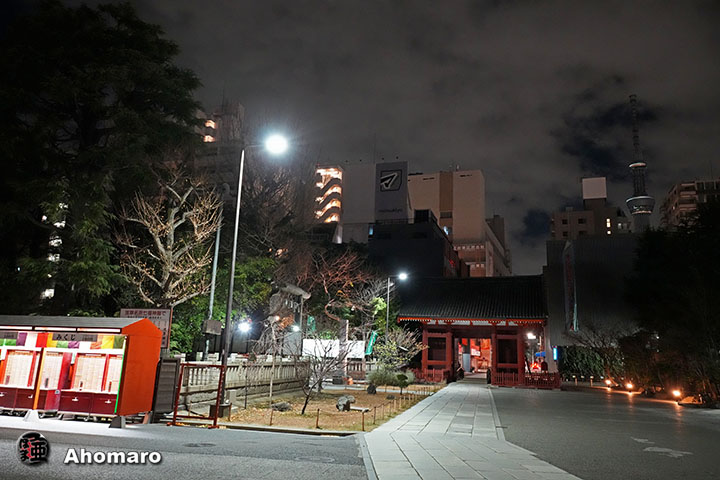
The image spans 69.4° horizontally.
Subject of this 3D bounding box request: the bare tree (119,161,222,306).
[{"bbox_3d":[-6.719,1.124,17.911,3.480,8.390,3.300,6,-13,-20],"label":"bare tree"}]

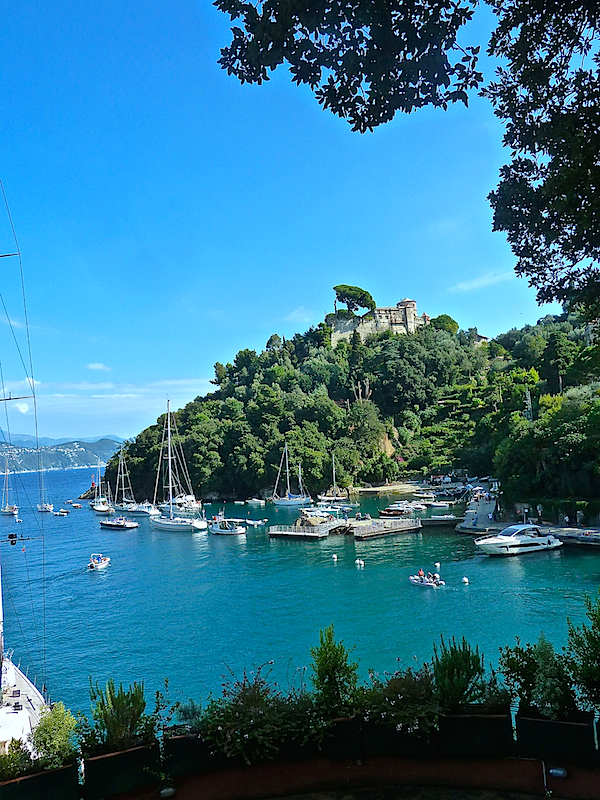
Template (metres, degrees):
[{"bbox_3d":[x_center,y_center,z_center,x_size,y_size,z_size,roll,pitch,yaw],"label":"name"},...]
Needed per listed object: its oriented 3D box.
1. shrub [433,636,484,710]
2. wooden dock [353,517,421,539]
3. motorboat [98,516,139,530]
[{"bbox_3d":[1.826,3.151,6.656,0.581,0.844,0.516,-5,-5,13],"label":"shrub"},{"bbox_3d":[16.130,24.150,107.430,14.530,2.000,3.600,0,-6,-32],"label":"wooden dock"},{"bbox_3d":[-46.180,31.090,146.840,12.000,3.000,3.700,-6,-6,29],"label":"motorboat"}]

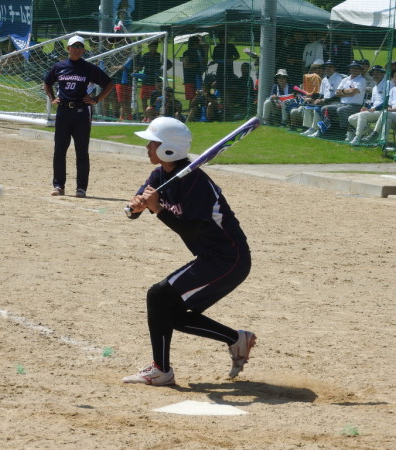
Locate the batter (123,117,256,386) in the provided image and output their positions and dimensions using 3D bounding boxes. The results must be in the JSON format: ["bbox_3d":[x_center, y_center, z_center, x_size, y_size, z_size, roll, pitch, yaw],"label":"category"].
[{"bbox_3d":[-0.044,0.139,13.600,0.660,1.390,0.540,0,5,-25],"label":"batter"}]

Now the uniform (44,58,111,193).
[{"bbox_3d":[-1.339,-1.106,28.900,0.700,1.480,0.320,3,4,5],"label":"uniform"}]

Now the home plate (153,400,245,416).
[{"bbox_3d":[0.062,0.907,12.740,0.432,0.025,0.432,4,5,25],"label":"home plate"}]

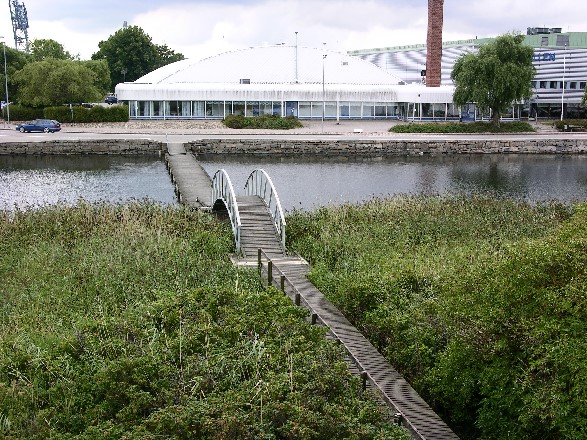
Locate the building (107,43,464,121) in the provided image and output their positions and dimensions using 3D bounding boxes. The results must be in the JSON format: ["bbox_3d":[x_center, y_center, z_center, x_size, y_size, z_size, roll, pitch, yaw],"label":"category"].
[{"bbox_3d":[-0.968,-19.579,127.526,42.000,9.800,34.000,0,10,0],"label":"building"}]

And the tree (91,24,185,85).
[{"bbox_3d":[-30.025,-30.411,177.412,18.100,14.300,16.000,0,10,0],"label":"tree"}]

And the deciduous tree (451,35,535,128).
[{"bbox_3d":[22.371,-15.833,103.818,9.500,10.600,9.000,0,10,0],"label":"deciduous tree"}]

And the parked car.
[{"bbox_3d":[-27.155,-10.066,97.707,4.600,1.460,1.760,1,10,8],"label":"parked car"}]

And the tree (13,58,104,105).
[{"bbox_3d":[-31.346,-17.723,122.772,11.800,7.800,10.500,0,10,0],"label":"tree"}]

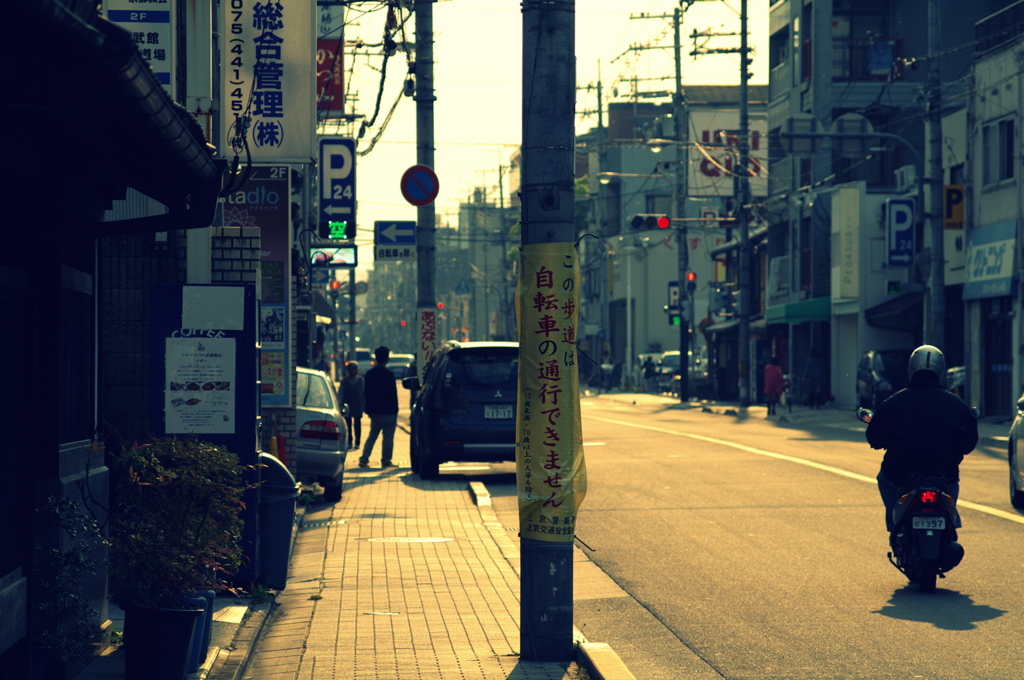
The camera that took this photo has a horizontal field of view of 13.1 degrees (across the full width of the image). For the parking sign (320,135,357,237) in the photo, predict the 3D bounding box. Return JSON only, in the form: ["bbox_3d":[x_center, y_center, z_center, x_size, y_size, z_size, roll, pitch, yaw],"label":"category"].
[{"bbox_3d":[-2.736,-2.386,70.000,0.600,1.600,0.200,0,0,-2],"label":"parking sign"}]

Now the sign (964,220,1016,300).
[{"bbox_3d":[8.953,-1.470,83.500,0.280,1.360,5.800,0,0,-2],"label":"sign"}]

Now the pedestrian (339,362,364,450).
[{"bbox_3d":[-2.807,1.163,78.000,0.470,1.550,0.340,0,0,0],"label":"pedestrian"}]

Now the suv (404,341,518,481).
[{"bbox_3d":[-0.240,0.820,54.400,1.800,1.680,4.600,0,0,-2],"label":"suv"}]

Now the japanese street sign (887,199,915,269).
[{"bbox_3d":[8.820,-2.423,101.000,0.600,1.540,0.220,0,0,-5],"label":"japanese street sign"}]

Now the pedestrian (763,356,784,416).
[{"bbox_3d":[6.801,1.209,116.000,0.500,1.520,0.400,0,0,3],"label":"pedestrian"}]

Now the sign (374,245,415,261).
[{"bbox_3d":[-1.691,-1.265,65.000,0.600,0.225,0.050,0,0,-14],"label":"sign"}]

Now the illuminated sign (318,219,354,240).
[{"bbox_3d":[-2.400,-1.511,61.000,0.500,0.310,0.200,0,0,-2],"label":"illuminated sign"}]

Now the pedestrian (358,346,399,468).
[{"bbox_3d":[-1.804,0.902,60.500,0.530,1.650,0.380,0,0,3],"label":"pedestrian"}]

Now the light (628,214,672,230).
[{"bbox_3d":[3.991,-3.398,129.000,1.250,0.450,0.360,0,0,1],"label":"light"}]

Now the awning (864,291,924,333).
[{"bbox_3d":[8.190,-0.610,95.500,0.950,0.870,3.400,0,0,-2],"label":"awning"}]

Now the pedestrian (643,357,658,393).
[{"bbox_3d":[6.086,1.516,196.000,0.550,1.630,0.420,0,0,23],"label":"pedestrian"}]

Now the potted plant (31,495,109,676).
[{"bbox_3d":[-2.054,1.172,20.700,0.380,0.900,0.380,0,0,2],"label":"potted plant"}]

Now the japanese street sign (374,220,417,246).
[{"bbox_3d":[-1.686,-1.552,65.000,0.600,0.350,0.050,0,0,-14],"label":"japanese street sign"}]

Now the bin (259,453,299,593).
[{"bbox_3d":[-1.566,1.136,28.000,0.450,0.860,0.450,0,0,0],"label":"bin"}]

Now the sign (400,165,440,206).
[{"bbox_3d":[-1.335,-2.246,65.000,0.600,0.600,0.050,0,0,-14],"label":"sign"}]

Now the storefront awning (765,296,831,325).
[{"bbox_3d":[8.258,-0.795,129.000,0.850,0.680,10.500,0,0,-2],"label":"storefront awning"}]

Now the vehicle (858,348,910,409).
[{"bbox_3d":[9.311,0.860,108.000,1.670,1.520,4.000,0,0,-2],"label":"vehicle"}]

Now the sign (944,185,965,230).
[{"bbox_3d":[9.514,-2.852,96.000,0.440,0.950,0.120,0,0,-3],"label":"sign"}]

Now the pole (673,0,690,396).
[{"bbox_3d":[5.587,-4.433,147.000,0.360,13.000,0.360,-1,0,2],"label":"pole"}]

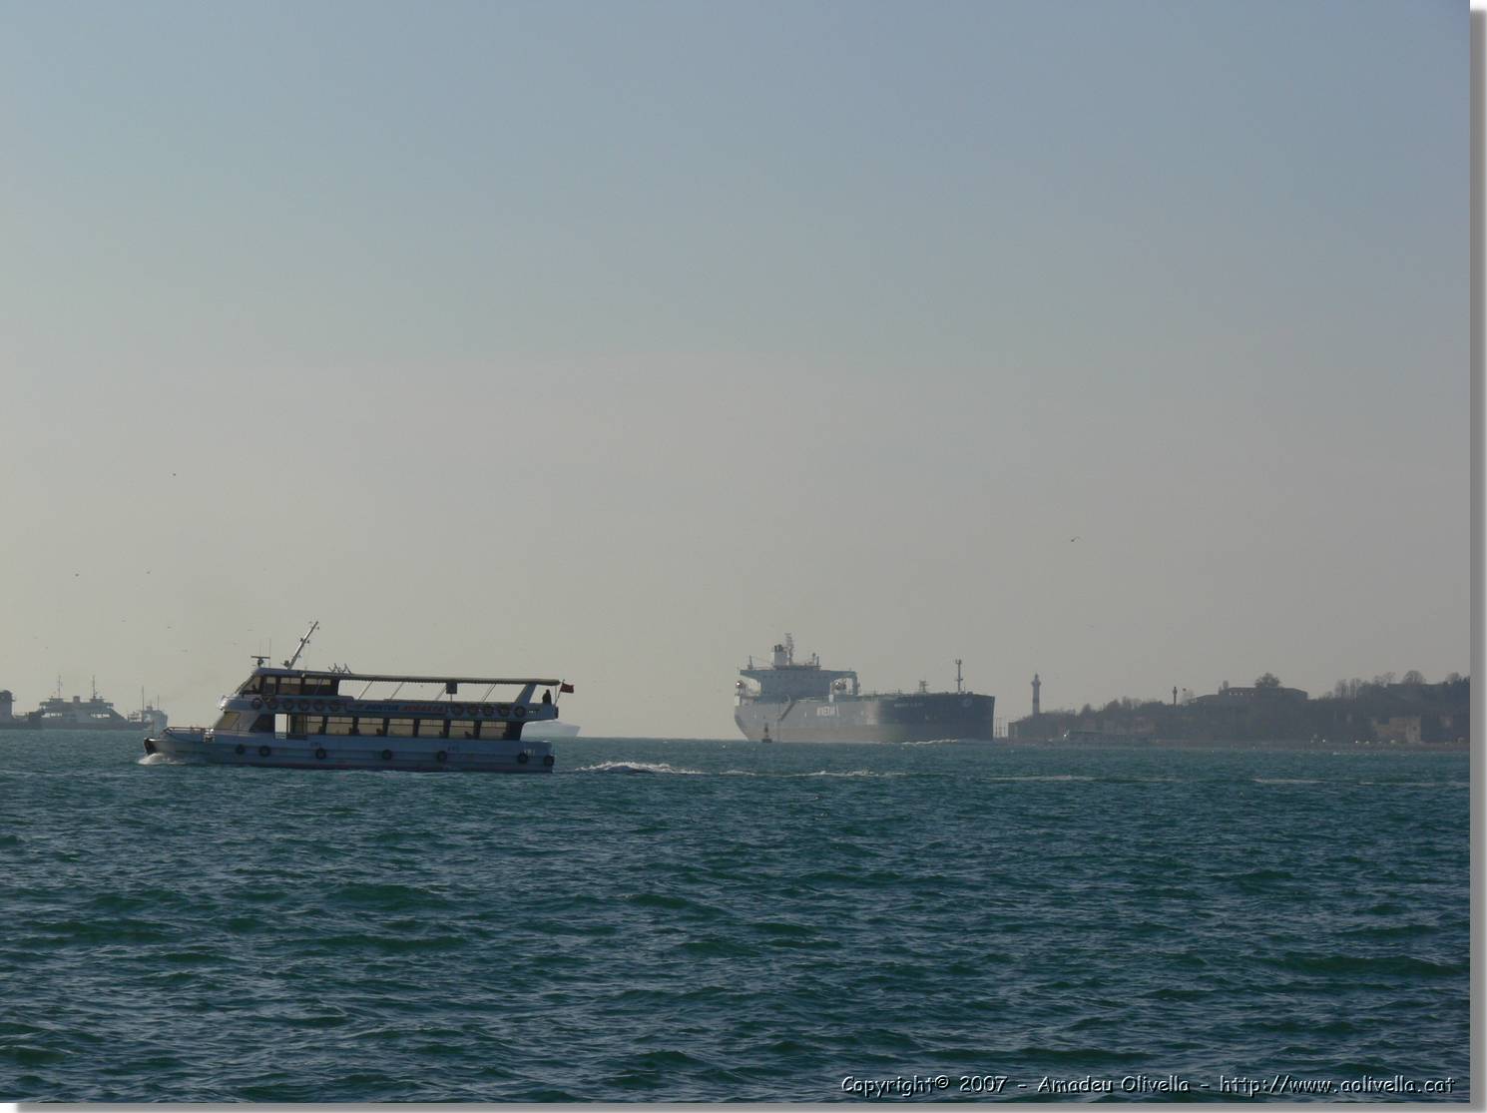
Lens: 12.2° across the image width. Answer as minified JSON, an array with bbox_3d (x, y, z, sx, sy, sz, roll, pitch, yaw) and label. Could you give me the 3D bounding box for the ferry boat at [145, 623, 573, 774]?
[{"bbox_3d":[-26.480,9.670,480.000,29.400,10.100,6.800,1,-1,-2],"label":"ferry boat"}]

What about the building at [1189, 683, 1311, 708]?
[{"bbox_3d":[240.270,66.030,3312.000,55.400,12.200,25.000,1,-1,4],"label":"building"}]

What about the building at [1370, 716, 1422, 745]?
[{"bbox_3d":[276.950,73.570,2956.000,21.800,12.100,13.000,1,-1,5],"label":"building"}]

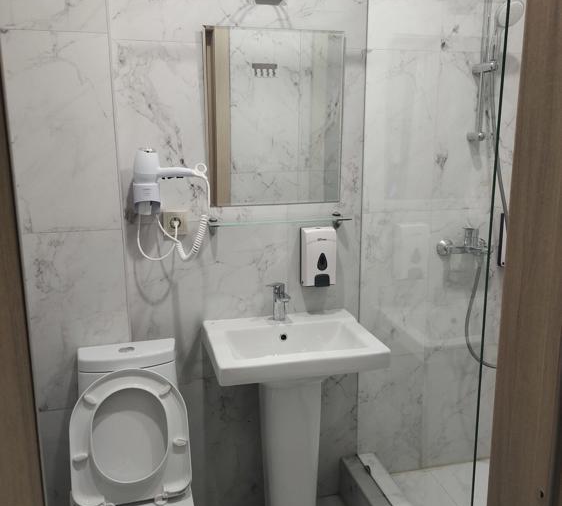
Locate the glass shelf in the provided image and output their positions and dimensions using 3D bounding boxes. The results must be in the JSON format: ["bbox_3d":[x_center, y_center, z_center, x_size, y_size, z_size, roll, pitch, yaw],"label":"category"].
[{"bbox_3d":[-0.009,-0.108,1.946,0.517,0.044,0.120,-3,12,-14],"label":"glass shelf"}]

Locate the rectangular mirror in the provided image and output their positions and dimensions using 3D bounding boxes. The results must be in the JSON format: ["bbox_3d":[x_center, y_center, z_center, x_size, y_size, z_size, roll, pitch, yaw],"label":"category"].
[{"bbox_3d":[-0.014,-0.473,1.918,0.495,0.603,0.022,-3,12,-14],"label":"rectangular mirror"}]

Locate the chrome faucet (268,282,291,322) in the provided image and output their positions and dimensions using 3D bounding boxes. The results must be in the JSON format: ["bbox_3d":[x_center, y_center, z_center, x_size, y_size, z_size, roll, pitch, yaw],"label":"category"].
[{"bbox_3d":[-0.004,0.190,1.962,0.066,0.149,0.125,-3,12,-14],"label":"chrome faucet"}]

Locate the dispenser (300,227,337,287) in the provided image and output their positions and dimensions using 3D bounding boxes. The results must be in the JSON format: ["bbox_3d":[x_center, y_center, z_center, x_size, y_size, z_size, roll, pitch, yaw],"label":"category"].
[{"bbox_3d":[0.141,0.018,2.019,0.115,0.218,0.105,-3,12,-14],"label":"dispenser"}]

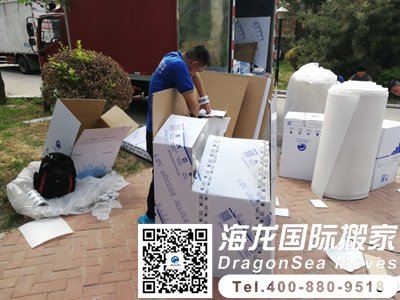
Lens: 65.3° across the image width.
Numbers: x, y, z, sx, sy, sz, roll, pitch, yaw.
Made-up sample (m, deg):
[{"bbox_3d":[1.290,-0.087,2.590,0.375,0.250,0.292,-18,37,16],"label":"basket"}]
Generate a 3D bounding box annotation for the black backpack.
[{"bbox_3d":[-1.413,0.241,3.067,0.340,0.430,0.220,-6,10,-31],"label":"black backpack"}]

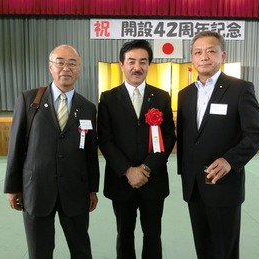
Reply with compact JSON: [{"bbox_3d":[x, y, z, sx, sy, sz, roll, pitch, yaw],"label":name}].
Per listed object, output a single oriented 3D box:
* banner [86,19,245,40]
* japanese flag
[{"bbox_3d":[1.536,-3.968,9.897,6.160,0.749,0.040,0,6,-2],"label":"banner"},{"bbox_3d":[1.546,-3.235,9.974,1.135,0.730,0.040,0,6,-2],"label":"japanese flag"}]

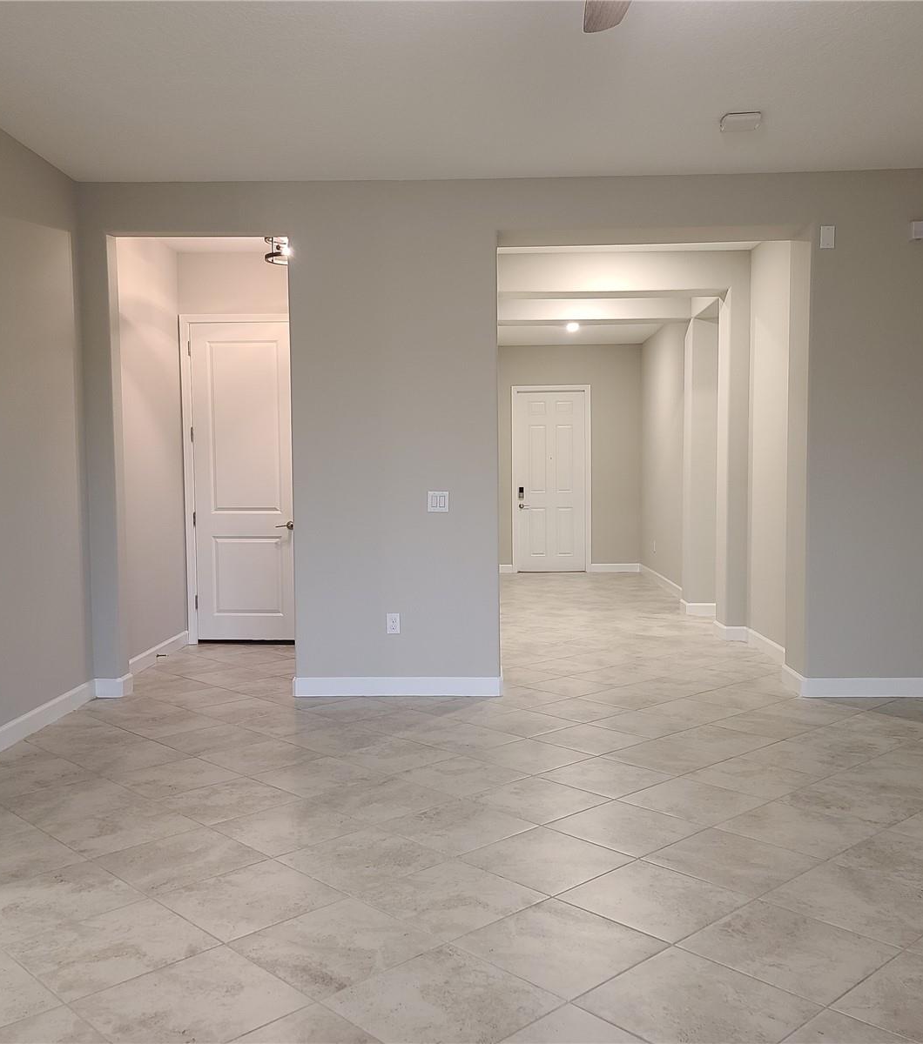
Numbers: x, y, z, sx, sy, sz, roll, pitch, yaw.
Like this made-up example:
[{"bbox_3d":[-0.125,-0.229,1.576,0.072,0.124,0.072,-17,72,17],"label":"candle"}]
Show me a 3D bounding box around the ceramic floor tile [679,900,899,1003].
[{"bbox_3d":[0.905,1.184,2.788,0.441,0.010,0.441,-3,4,-44],"label":"ceramic floor tile"}]

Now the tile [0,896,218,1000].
[{"bbox_3d":[-0.987,1.203,2.849,0.445,0.010,0.445,-3,4,-44],"label":"tile"}]

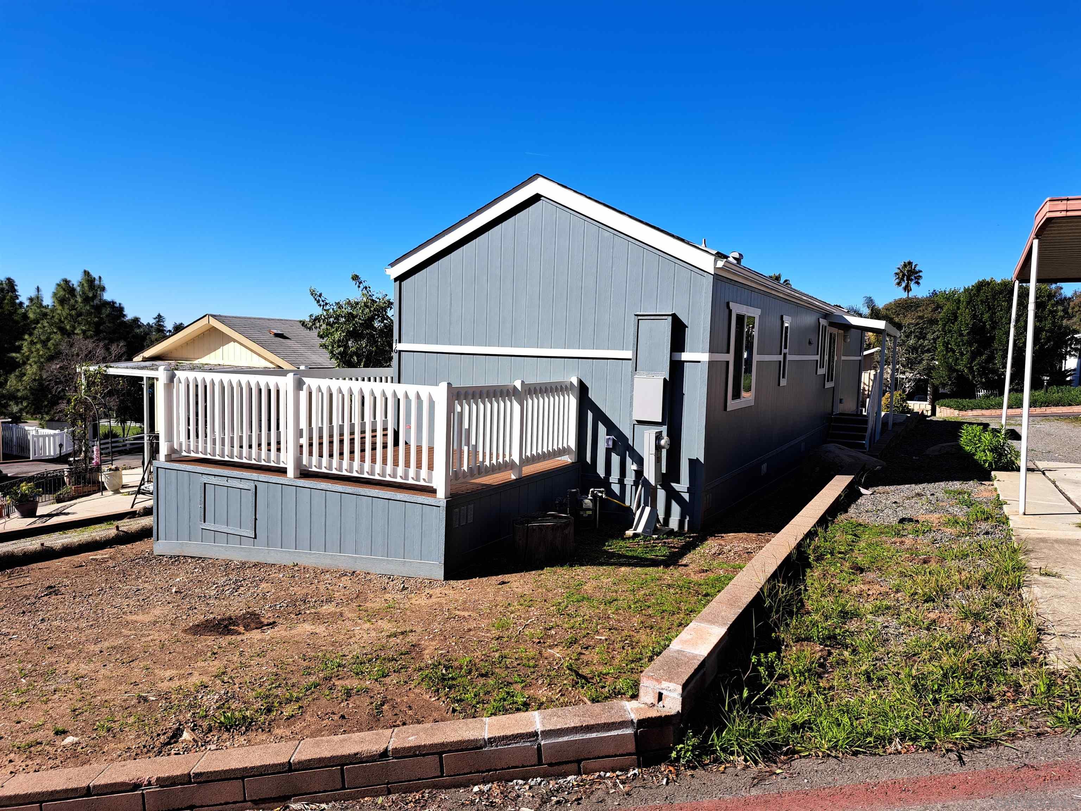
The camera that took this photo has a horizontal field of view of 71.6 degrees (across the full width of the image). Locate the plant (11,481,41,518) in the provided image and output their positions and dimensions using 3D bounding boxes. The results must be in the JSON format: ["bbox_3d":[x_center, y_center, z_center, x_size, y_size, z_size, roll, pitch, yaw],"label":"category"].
[{"bbox_3d":[-8.761,1.561,12.756,0.500,0.590,0.500,4,5,29],"label":"plant"}]

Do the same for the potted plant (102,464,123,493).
[{"bbox_3d":[-8.504,1.410,14.893,0.410,0.570,0.410,4,5,29],"label":"potted plant"}]

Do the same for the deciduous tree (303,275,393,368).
[{"bbox_3d":[-3.361,-0.451,14.476,2.450,4.300,2.450,4,5,29],"label":"deciduous tree"}]

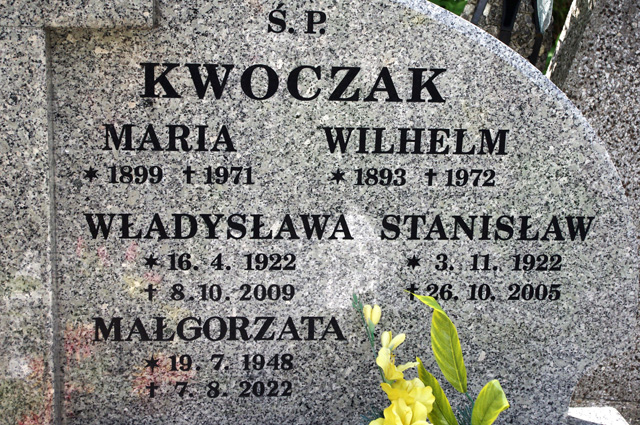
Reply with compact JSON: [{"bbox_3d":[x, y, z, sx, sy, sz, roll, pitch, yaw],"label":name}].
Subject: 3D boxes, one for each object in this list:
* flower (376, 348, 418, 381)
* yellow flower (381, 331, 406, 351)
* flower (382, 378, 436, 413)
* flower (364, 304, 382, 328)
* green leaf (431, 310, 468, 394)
[{"bbox_3d":[0.121,0.241,1.800,0.058,0.056,0.055,16,23,37],"label":"flower"},{"bbox_3d":[0.116,0.203,1.800,0.041,0.034,0.032,-4,19,-17],"label":"yellow flower"},{"bbox_3d":[0.138,0.290,1.790,0.081,0.060,0.065,-4,19,-17],"label":"flower"},{"bbox_3d":[0.085,0.165,1.800,0.029,0.040,0.025,0,18,-6],"label":"flower"},{"bbox_3d":[0.204,0.220,1.810,0.052,0.138,0.035,-17,7,-5],"label":"green leaf"}]

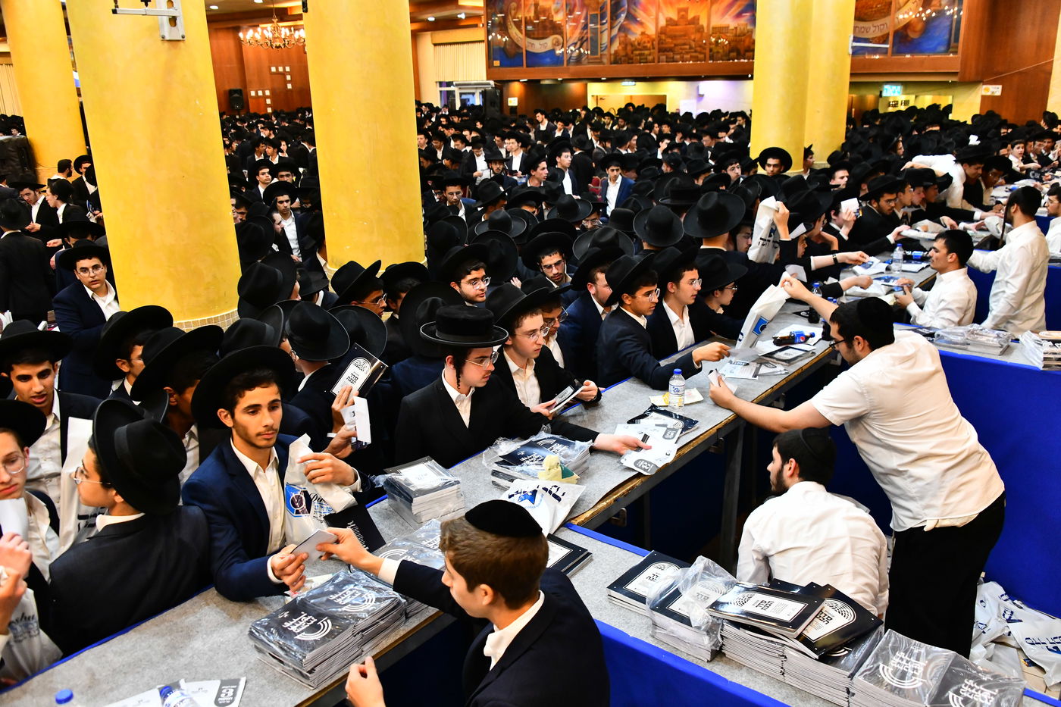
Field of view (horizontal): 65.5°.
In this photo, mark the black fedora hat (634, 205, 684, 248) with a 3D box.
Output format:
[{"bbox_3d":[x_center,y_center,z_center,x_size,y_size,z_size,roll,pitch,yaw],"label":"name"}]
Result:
[{"bbox_3d":[0.781,-0.789,5.000,0.310,0.145,0.350,1,45,8],"label":"black fedora hat"}]

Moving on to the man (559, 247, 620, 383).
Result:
[{"bbox_3d":[0.299,0.311,4.225,0.420,1.712,0.520,6,18,24],"label":"man"}]

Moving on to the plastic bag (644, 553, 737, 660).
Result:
[{"bbox_3d":[0.431,0.626,2.016,0.225,0.100,0.165,-17,23,-42],"label":"plastic bag"}]

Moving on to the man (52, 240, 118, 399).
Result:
[{"bbox_3d":[-2.251,0.227,4.501,0.520,1.670,0.400,-15,22,-37],"label":"man"}]

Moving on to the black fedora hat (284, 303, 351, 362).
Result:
[{"bbox_3d":[-0.811,-0.100,3.100,0.310,0.145,0.350,-15,51,-38],"label":"black fedora hat"}]

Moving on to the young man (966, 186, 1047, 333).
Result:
[{"bbox_3d":[3.223,-0.274,5.813,0.520,1.808,0.500,14,23,41],"label":"young man"}]

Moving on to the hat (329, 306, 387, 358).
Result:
[{"bbox_3d":[-0.707,-0.078,3.220,0.310,0.145,0.350,7,51,27],"label":"hat"}]

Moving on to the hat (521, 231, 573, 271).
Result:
[{"bbox_3d":[0.081,-0.605,4.750,0.320,0.140,0.350,-11,-12,-27],"label":"hat"}]

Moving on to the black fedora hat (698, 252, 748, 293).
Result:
[{"bbox_3d":[0.999,-0.415,4.350,0.350,0.145,0.310,-32,27,-18],"label":"black fedora hat"}]

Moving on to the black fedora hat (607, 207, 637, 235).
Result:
[{"bbox_3d":[0.598,-0.871,5.400,0.310,0.135,0.350,9,25,30],"label":"black fedora hat"}]

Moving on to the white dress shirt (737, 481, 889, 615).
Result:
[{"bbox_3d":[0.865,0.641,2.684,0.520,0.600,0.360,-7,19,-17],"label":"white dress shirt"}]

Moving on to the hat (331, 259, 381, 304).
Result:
[{"bbox_3d":[-0.846,-0.359,3.900,0.330,0.130,0.300,-35,11,15],"label":"hat"}]

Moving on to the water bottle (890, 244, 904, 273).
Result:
[{"bbox_3d":[2.495,-0.649,5.584,0.065,0.197,0.065,-2,17,0],"label":"water bottle"}]

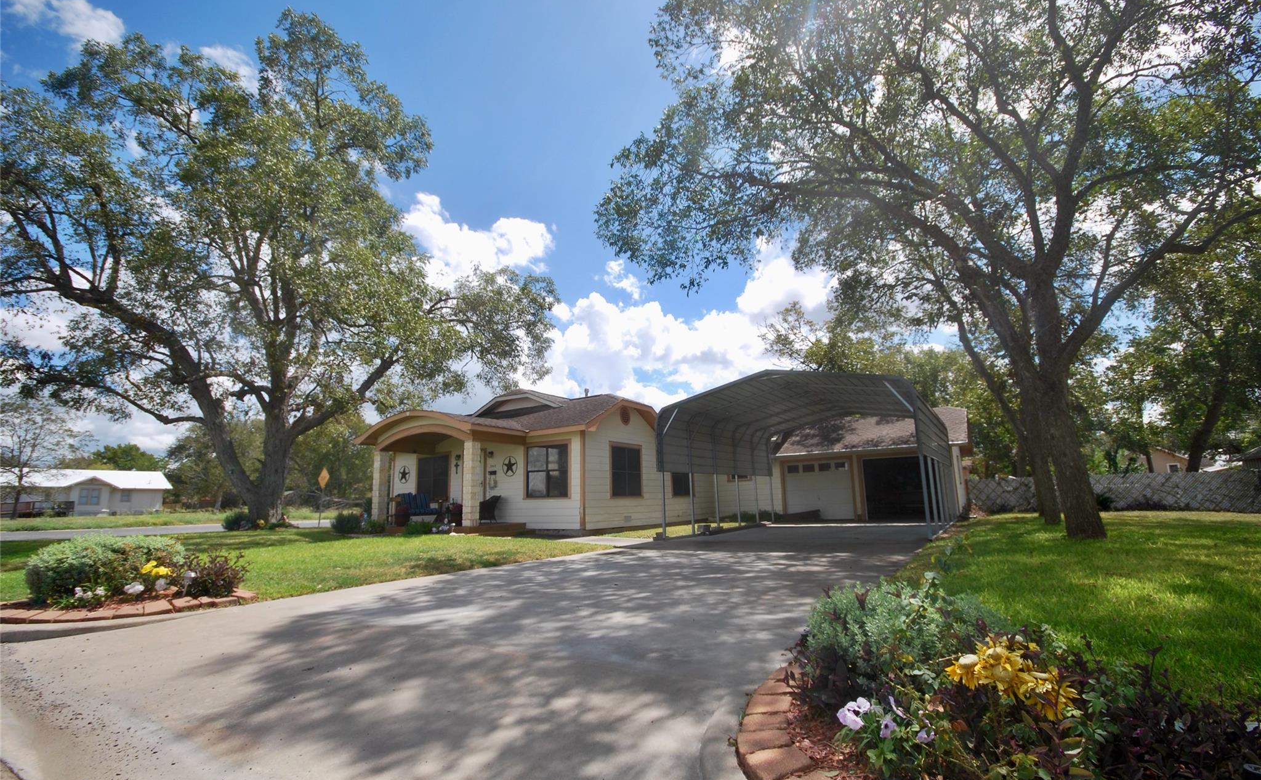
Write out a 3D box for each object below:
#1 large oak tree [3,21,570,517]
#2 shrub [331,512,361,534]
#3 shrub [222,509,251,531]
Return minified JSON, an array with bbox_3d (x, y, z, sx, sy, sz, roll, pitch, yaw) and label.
[{"bbox_3d":[-14.241,-4.431,22.331,20.500,20.000,18.000,6,-13,-33],"label":"large oak tree"},{"bbox_3d":[-9.675,4.473,17.903,0.950,0.700,0.900,5,-13,-27],"label":"shrub"},{"bbox_3d":[-15.635,5.147,20.911,1.000,0.760,0.950,7,-14,-35],"label":"shrub"}]

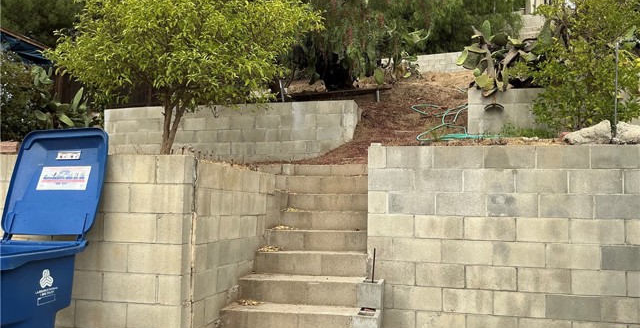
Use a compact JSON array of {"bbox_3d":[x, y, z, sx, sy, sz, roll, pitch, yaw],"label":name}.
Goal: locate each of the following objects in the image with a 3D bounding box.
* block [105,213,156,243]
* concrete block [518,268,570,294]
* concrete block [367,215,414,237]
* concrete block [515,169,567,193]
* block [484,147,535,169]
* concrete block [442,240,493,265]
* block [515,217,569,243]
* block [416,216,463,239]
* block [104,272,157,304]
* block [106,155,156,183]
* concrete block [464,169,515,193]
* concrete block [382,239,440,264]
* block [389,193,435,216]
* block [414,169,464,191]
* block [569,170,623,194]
[{"bbox_3d":[-1.296,0.447,3.675,0.395,0.195,0.195,0,-3,11],"label":"block"},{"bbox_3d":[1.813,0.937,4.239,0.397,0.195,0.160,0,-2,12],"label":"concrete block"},{"bbox_3d":[0.648,0.550,4.606,0.395,0.193,0.190,0,-3,14],"label":"concrete block"},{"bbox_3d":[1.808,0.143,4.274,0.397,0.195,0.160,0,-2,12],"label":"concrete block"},{"bbox_3d":[1.609,-0.042,4.417,0.411,0.197,0.170,0,-6,11],"label":"block"},{"bbox_3d":[1.263,0.749,4.445,0.395,0.193,0.190,0,-3,14],"label":"concrete block"},{"bbox_3d":[1.838,0.540,4.316,0.395,0.193,0.190,0,-3,14],"label":"block"},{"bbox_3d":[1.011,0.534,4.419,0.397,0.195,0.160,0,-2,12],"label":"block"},{"bbox_3d":[-1.289,0.854,3.653,0.395,0.195,0.195,0,-3,11],"label":"block"},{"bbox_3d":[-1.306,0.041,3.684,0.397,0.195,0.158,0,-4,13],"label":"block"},{"bbox_3d":[1.442,0.143,4.427,0.395,0.193,0.175,0,-3,14],"label":"concrete block"},{"bbox_3d":[0.842,0.742,4.464,0.395,0.195,0.195,0,-3,11],"label":"concrete block"},{"bbox_3d":[0.802,0.342,4.492,0.395,0.195,0.195,0,-3,11],"label":"block"},{"bbox_3d":[1.037,0.146,4.526,0.395,0.193,0.175,0,-3,14],"label":"block"},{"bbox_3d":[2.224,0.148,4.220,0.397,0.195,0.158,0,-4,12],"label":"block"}]

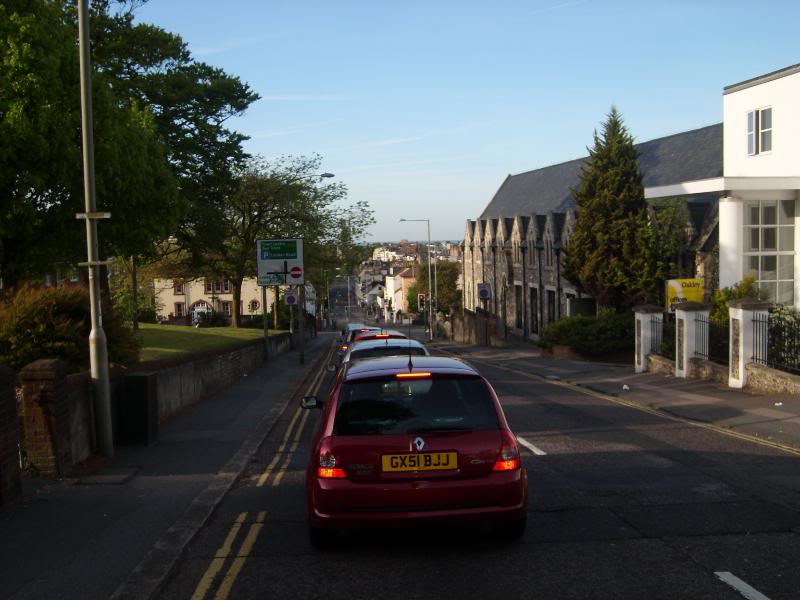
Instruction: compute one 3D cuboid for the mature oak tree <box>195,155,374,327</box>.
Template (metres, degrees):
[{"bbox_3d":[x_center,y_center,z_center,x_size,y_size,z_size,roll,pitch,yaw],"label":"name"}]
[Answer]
[{"bbox_3d":[-7.091,-3.471,48.000,11.200,10.300,10.300,-1,4,0],"label":"mature oak tree"}]

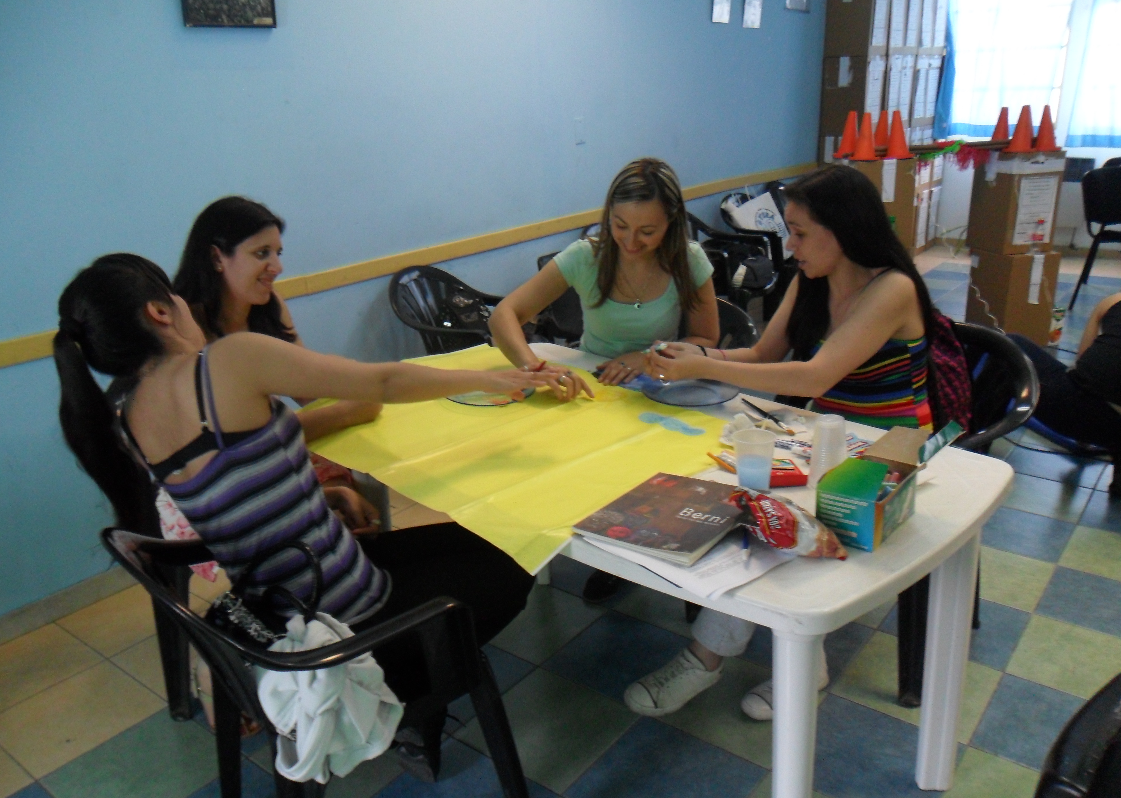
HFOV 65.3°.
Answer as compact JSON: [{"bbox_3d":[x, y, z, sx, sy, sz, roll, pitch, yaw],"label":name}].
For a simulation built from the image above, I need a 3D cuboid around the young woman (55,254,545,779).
[{"bbox_3d":[-0.325,0.249,1.908,1.100,1.170,0.760,-14,22,-32],"label":"young woman"}]

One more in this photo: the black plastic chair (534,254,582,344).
[{"bbox_3d":[0.230,-0.259,3.924,0.550,0.800,0.530,12,23,36],"label":"black plastic chair"}]

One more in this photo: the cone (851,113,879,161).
[{"bbox_3d":[1.767,-1.527,5.055,0.170,0.270,0.170,1,19,10],"label":"cone"}]

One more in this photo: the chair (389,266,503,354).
[{"bbox_3d":[-0.289,-0.106,3.534,0.560,0.800,0.560,8,21,27],"label":"chair"}]

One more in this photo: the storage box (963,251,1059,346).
[{"bbox_3d":[2.596,-0.597,5.063,0.306,0.530,0.360,-6,19,-10],"label":"storage box"}]

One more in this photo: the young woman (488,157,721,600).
[{"bbox_3d":[0.267,-0.059,2.642,0.660,1.240,0.750,5,20,20],"label":"young woman"}]

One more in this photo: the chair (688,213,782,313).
[{"bbox_3d":[0.947,-0.686,5.104,0.570,0.800,0.570,9,22,30],"label":"chair"}]

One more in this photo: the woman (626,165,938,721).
[{"bbox_3d":[0.554,0.062,2.249,1.000,1.240,0.550,-13,22,-29],"label":"woman"}]

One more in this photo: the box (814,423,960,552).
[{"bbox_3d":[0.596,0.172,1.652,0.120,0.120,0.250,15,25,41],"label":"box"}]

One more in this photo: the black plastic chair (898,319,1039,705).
[{"bbox_3d":[0.839,0.259,2.319,0.560,0.800,0.560,15,25,42],"label":"black plastic chair"}]

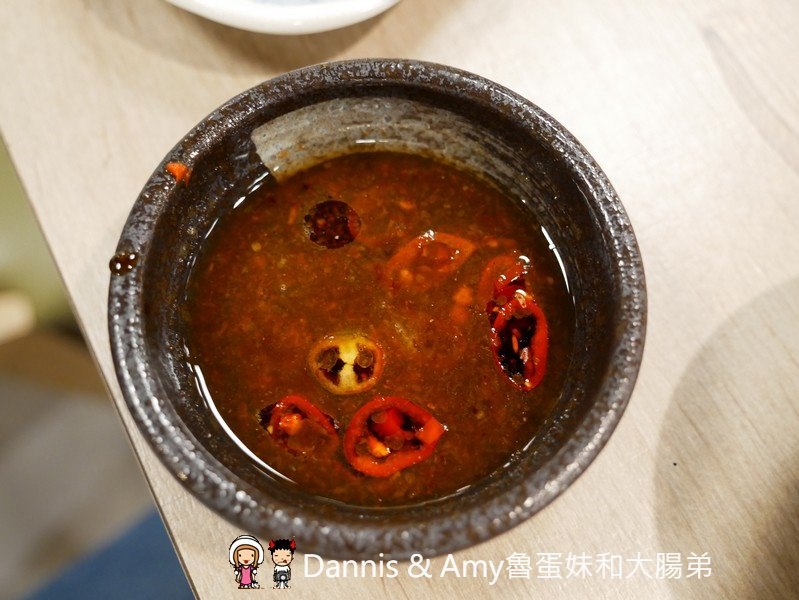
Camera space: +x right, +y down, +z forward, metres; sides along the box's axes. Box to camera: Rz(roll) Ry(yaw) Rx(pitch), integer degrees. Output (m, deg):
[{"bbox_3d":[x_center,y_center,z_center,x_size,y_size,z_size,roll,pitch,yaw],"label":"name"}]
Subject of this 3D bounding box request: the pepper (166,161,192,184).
[{"bbox_3d":[-0.037,-0.021,0.141,0.004,0.002,0.004,0,70,0],"label":"pepper"}]

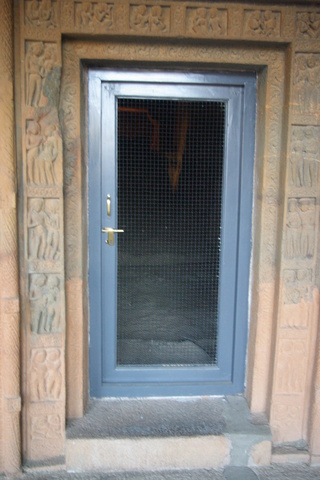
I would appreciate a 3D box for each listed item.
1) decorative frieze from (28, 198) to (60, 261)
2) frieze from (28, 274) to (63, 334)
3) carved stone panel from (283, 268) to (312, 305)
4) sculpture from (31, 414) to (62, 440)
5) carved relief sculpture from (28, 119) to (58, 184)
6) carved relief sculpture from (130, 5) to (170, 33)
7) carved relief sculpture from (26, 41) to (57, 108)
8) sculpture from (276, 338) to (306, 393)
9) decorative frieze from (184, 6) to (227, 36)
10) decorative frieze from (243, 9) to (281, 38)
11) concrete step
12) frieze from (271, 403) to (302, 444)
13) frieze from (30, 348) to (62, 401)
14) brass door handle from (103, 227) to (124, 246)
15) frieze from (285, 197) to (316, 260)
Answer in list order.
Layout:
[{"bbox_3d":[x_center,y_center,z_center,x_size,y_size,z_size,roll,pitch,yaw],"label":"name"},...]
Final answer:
[{"bbox_3d":[-0.632,-0.060,2.639,0.183,0.350,0.055,0,8,-4],"label":"decorative frieze"},{"bbox_3d":[-0.584,0.330,2.454,0.163,0.309,0.050,0,8,-4],"label":"frieze"},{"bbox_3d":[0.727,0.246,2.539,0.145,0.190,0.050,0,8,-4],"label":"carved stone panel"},{"bbox_3d":[-0.659,1.085,2.803,0.187,0.168,0.045,0,8,-4],"label":"sculpture"},{"bbox_3d":[-0.621,-0.465,2.579,0.177,0.352,0.055,0,8,-4],"label":"carved relief sculpture"},{"bbox_3d":[-0.051,-1.064,2.307,0.200,0.114,0.050,0,8,-4],"label":"carved relief sculpture"},{"bbox_3d":[-0.563,-0.792,2.305,0.143,0.307,0.050,0,8,-4],"label":"carved relief sculpture"},{"bbox_3d":[0.768,0.749,2.840,0.176,0.344,0.045,0,8,-4],"label":"sculpture"},{"bbox_3d":[0.220,-1.059,2.327,0.199,0.125,0.050,0,8,-4],"label":"decorative frieze"},{"bbox_3d":[0.536,-1.142,2.550,0.206,0.140,0.055,0,8,-4],"label":"decorative frieze"},{"bbox_3d":[0.040,1.118,2.832,1.114,0.179,0.478,0,8,-4],"label":"concrete step"},{"bbox_3d":[0.762,1.090,2.890,0.185,0.251,0.045,0,8,-4],"label":"frieze"},{"bbox_3d":[-0.591,0.702,2.503,0.157,0.273,0.050,0,8,-4],"label":"frieze"},{"bbox_3d":[-0.290,-0.019,2.988,0.139,0.118,0.060,0,8,-4],"label":"brass door handle"},{"bbox_3d":[0.790,-0.069,2.724,0.172,0.352,0.055,0,8,-4],"label":"frieze"}]

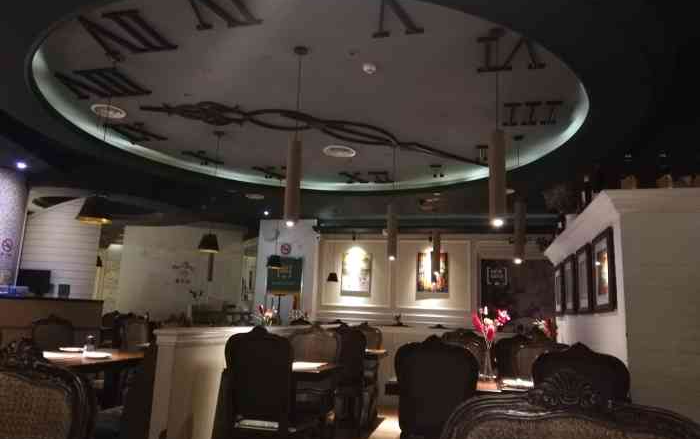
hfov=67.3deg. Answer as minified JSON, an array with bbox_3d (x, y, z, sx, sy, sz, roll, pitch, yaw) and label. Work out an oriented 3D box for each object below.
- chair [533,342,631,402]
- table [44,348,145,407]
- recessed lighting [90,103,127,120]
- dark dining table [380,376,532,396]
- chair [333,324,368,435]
[{"bbox_3d":[1.330,1.273,3.067,0.520,1.080,0.580,0,-10,15],"label":"chair"},{"bbox_3d":[-2.066,1.479,4.103,0.800,0.760,1.200,0,-10,14],"label":"table"},{"bbox_3d":[-2.263,-0.997,4.924,0.310,0.050,0.310,0,-10,15],"label":"recessed lighting"},{"bbox_3d":[1.044,1.525,3.589,1.500,0.750,0.850,0,-10,15],"label":"dark dining table"},{"bbox_3d":[0.016,1.631,5.354,0.480,1.080,0.550,0,-10,14],"label":"chair"}]

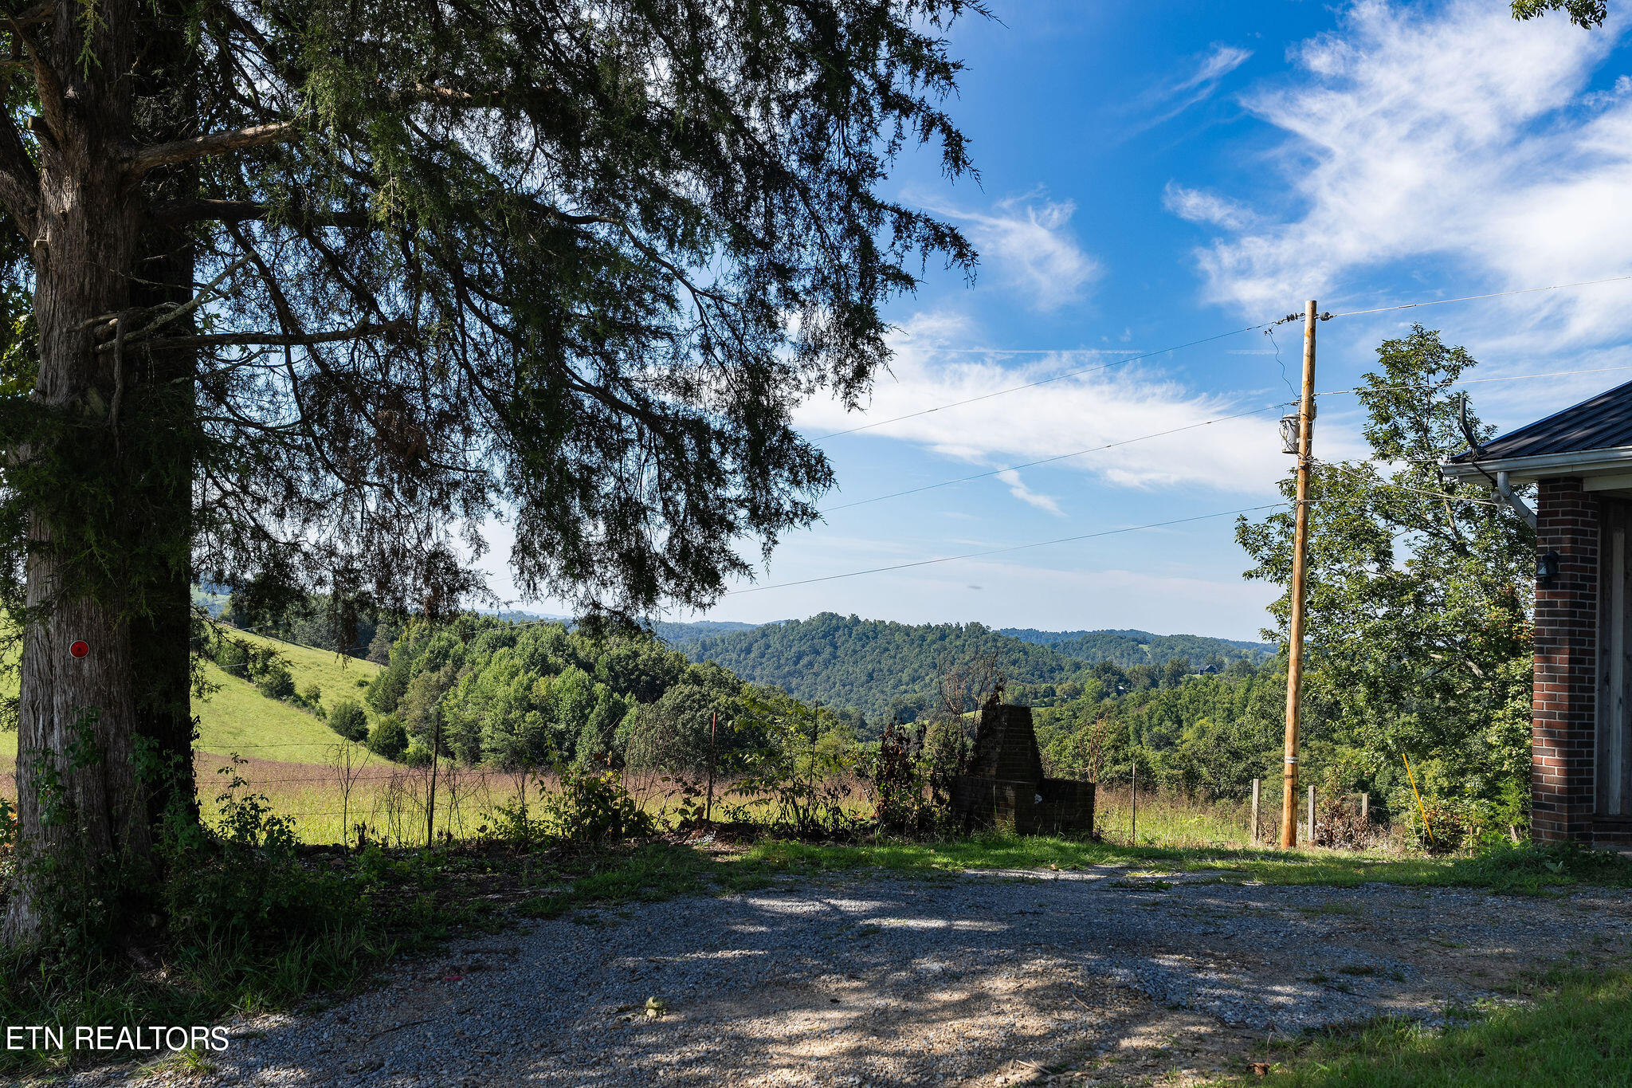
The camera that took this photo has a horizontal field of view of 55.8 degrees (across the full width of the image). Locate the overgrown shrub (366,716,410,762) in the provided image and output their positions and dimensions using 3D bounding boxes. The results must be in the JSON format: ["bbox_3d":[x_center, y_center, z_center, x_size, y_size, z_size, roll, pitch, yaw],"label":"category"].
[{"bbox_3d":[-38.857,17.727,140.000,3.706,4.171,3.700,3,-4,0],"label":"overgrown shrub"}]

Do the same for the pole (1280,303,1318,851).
[{"bbox_3d":[7.755,0.491,24.700,0.270,8.831,0.270,3,-4,0],"label":"pole"}]

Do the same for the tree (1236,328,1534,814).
[{"bbox_3d":[11.604,0.757,31.000,6.309,10.237,6.300,3,-4,0],"label":"tree"}]

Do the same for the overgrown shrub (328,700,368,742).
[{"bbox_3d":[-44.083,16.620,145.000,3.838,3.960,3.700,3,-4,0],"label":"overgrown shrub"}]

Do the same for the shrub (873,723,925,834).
[{"bbox_3d":[0.977,2.764,18.300,0.606,1.348,0.620,3,-4,0],"label":"shrub"}]

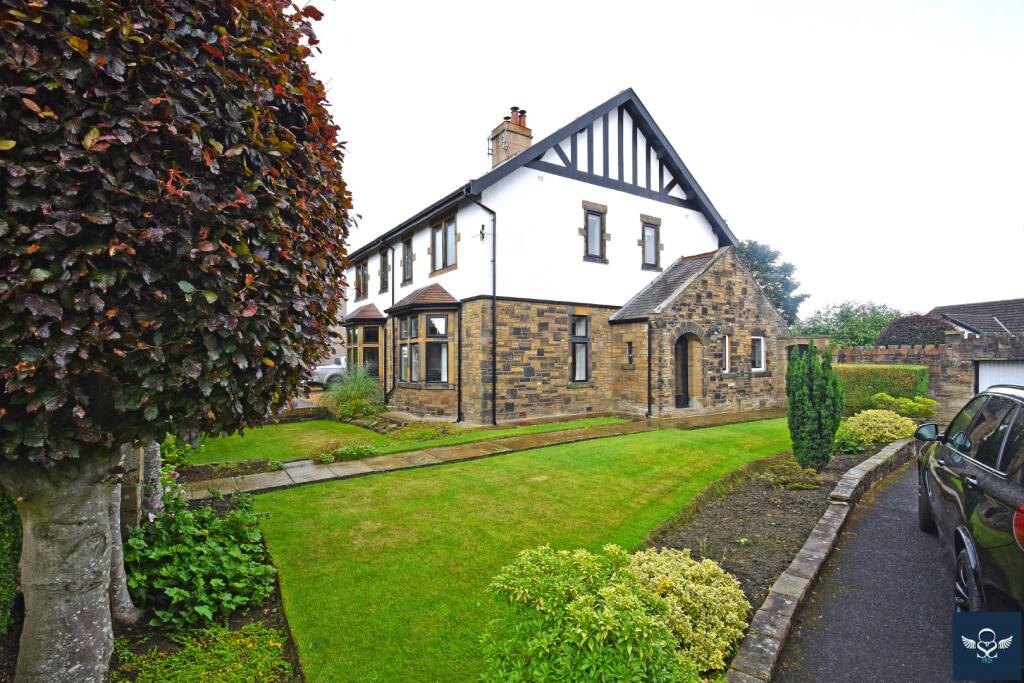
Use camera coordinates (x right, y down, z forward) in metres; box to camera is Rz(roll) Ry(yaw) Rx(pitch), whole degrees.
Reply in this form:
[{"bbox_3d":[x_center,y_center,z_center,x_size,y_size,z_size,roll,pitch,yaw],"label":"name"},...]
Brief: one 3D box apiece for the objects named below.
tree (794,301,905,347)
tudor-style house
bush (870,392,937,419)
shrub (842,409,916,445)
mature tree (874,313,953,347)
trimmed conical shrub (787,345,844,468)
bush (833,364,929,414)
[{"bbox_3d":[14.049,-0.020,19.000,4.400,3.800,4.200,0,-1,37],"label":"tree"},{"bbox_3d":[0.555,-3.282,18.073,11.988,10.588,13.633,0,-1,-34],"label":"tudor-style house"},{"bbox_3d":[8.624,1.350,10.000,1.200,0.680,1.150,-1,-1,42],"label":"bush"},{"bbox_3d":[6.820,1.450,8.400,1.150,0.600,1.100,0,-1,39],"label":"shrub"},{"bbox_3d":[14.256,0.320,16.000,2.700,2.950,2.700,-1,-1,42],"label":"mature tree"},{"bbox_3d":[4.368,0.850,6.550,0.720,1.770,0.720,0,-1,34],"label":"trimmed conical shrub"},{"bbox_3d":[8.858,1.150,11.000,2.100,1.270,0.850,-1,-1,42],"label":"bush"}]

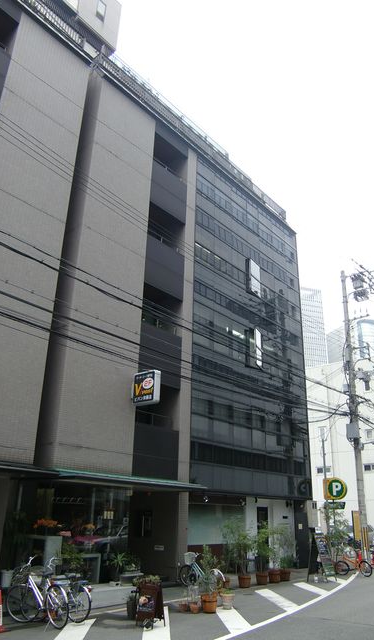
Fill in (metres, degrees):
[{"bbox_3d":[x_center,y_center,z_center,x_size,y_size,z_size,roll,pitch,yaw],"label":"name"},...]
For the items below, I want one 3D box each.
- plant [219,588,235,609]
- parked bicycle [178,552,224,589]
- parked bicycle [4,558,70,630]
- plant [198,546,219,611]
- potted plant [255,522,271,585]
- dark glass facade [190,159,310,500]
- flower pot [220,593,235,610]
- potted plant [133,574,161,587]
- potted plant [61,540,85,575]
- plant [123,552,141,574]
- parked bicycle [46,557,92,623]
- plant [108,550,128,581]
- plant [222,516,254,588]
[{"bbox_3d":[0.882,6.067,11.275,0.320,0.410,0.320,2,-22,1],"label":"plant"},{"bbox_3d":[0.403,7.305,15.111,1.690,1.000,0.550,-17,-28,38],"label":"parked bicycle"},{"bbox_3d":[-2.768,5.220,9.856,1.800,1.070,0.580,-17,-28,38],"label":"parked bicycle"},{"bbox_3d":[0.497,5.581,11.185,0.460,1.260,0.460,2,-22,1],"label":"plant"},{"bbox_3d":[2.328,7.343,16.344,0.540,1.776,0.540,1,-21,1],"label":"potted plant"},{"bbox_3d":[2.771,0.582,22.272,0.500,13.274,8.460,-16,-27,37],"label":"dark glass facade"},{"bbox_3d":[0.880,6.118,11.255,0.320,0.300,0.320,2,-22,1],"label":"flower pot"},{"bbox_3d":[-0.794,5.243,10.400,0.500,0.300,0.380,-16,-28,38],"label":"potted plant"},{"bbox_3d":[-2.849,6.146,13.210,0.600,0.860,0.620,-16,-27,37],"label":"potted plant"},{"bbox_3d":[-1.411,6.277,13.400,0.440,0.470,0.400,-16,-28,38],"label":"plant"},{"bbox_3d":[-2.530,5.449,10.380,1.680,1.030,0.560,-11,-25,30],"label":"parked bicycle"},{"bbox_3d":[-1.867,6.710,14.164,0.460,0.750,0.460,2,-22,1],"label":"plant"},{"bbox_3d":[1.562,7.008,15.632,0.880,1.885,0.920,1,-21,1],"label":"plant"}]

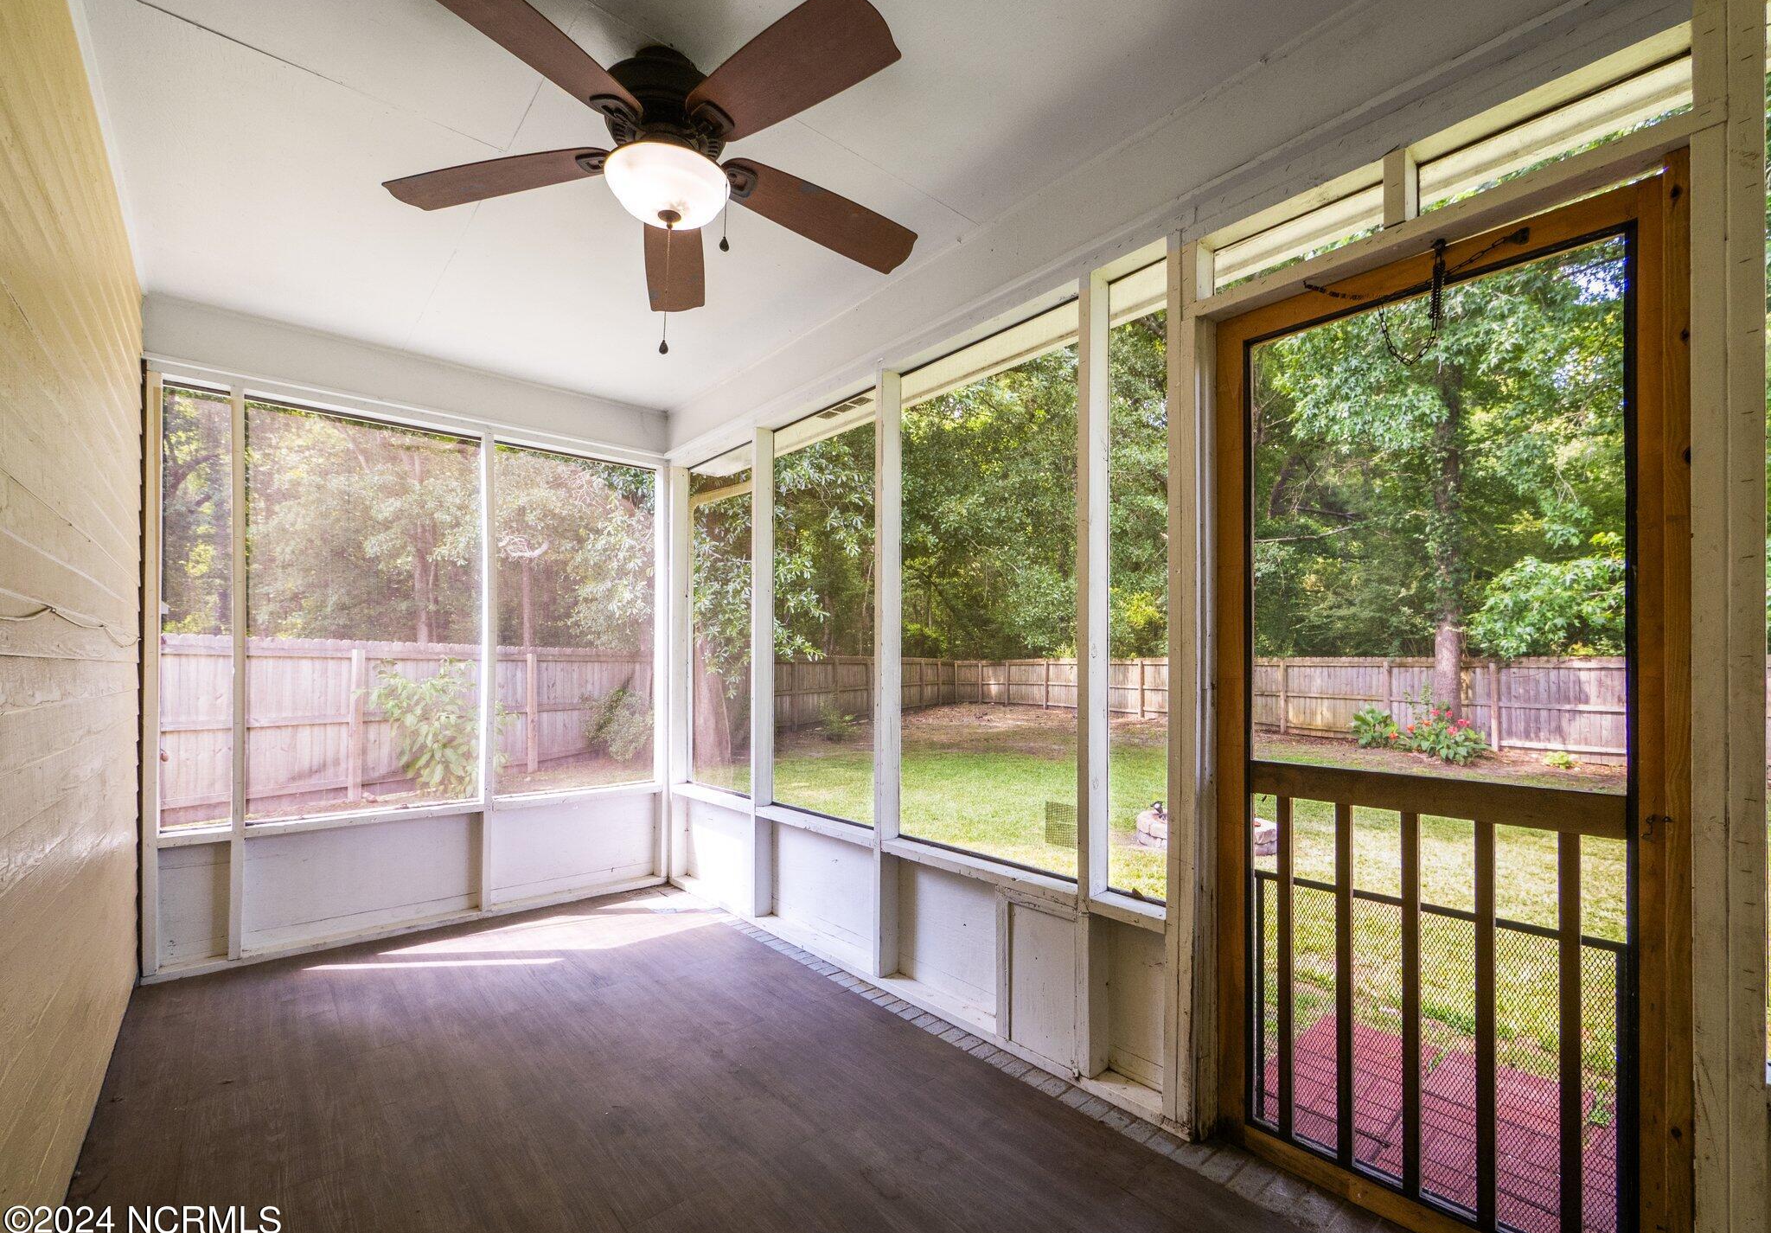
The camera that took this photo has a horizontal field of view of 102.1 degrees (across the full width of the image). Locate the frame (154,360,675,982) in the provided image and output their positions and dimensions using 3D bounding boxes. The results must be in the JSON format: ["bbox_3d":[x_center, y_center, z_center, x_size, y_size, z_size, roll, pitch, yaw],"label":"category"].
[{"bbox_3d":[-2.013,0.250,3.335,2.020,2.300,0.100,1,-1,-38],"label":"frame"}]

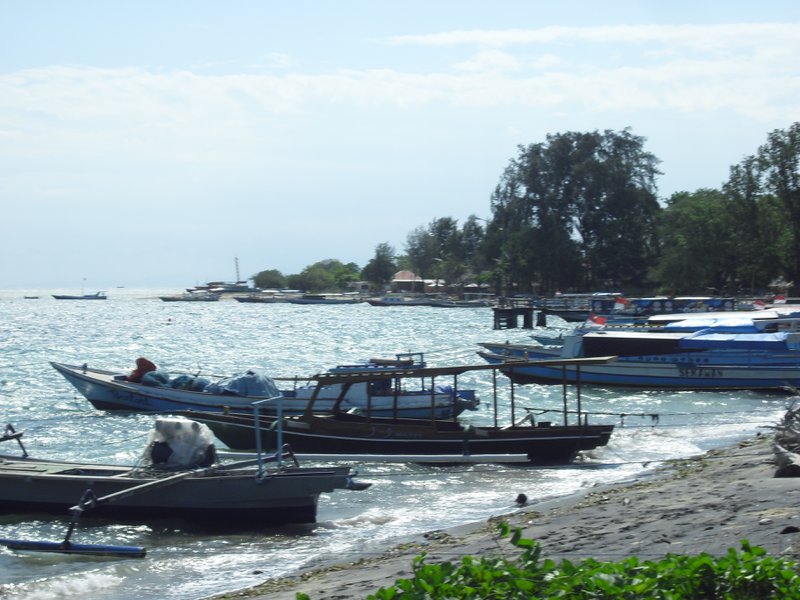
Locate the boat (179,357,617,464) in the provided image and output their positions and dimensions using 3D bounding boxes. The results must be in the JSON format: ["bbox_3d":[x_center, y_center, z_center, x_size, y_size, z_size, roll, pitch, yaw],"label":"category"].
[{"bbox_3d":[-0.290,2.486,41.222,10.400,2.450,4.600,0,1,19],"label":"boat"}]

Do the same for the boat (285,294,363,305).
[{"bbox_3d":[-15.162,-0.032,362.012,15.000,2.100,3.000,0,0,8],"label":"boat"}]

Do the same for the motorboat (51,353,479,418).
[{"bbox_3d":[-4.240,2.598,53.723,13.200,2.050,2.100,0,0,14],"label":"motorboat"}]

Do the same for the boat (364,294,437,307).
[{"bbox_3d":[0.277,0.105,332.012,12.900,2.200,2.800,0,0,8],"label":"boat"}]

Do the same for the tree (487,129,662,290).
[{"bbox_3d":[25.119,-12.649,259.905,24.500,24.000,22.000,0,0,0],"label":"tree"}]

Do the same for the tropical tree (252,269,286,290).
[{"bbox_3d":[-34.047,-5.149,469.972,9.000,5.600,8.000,0,0,0],"label":"tropical tree"}]

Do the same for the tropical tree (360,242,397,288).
[{"bbox_3d":[-4.680,-7.055,389.955,7.800,10.700,7.500,0,0,0],"label":"tropical tree"}]

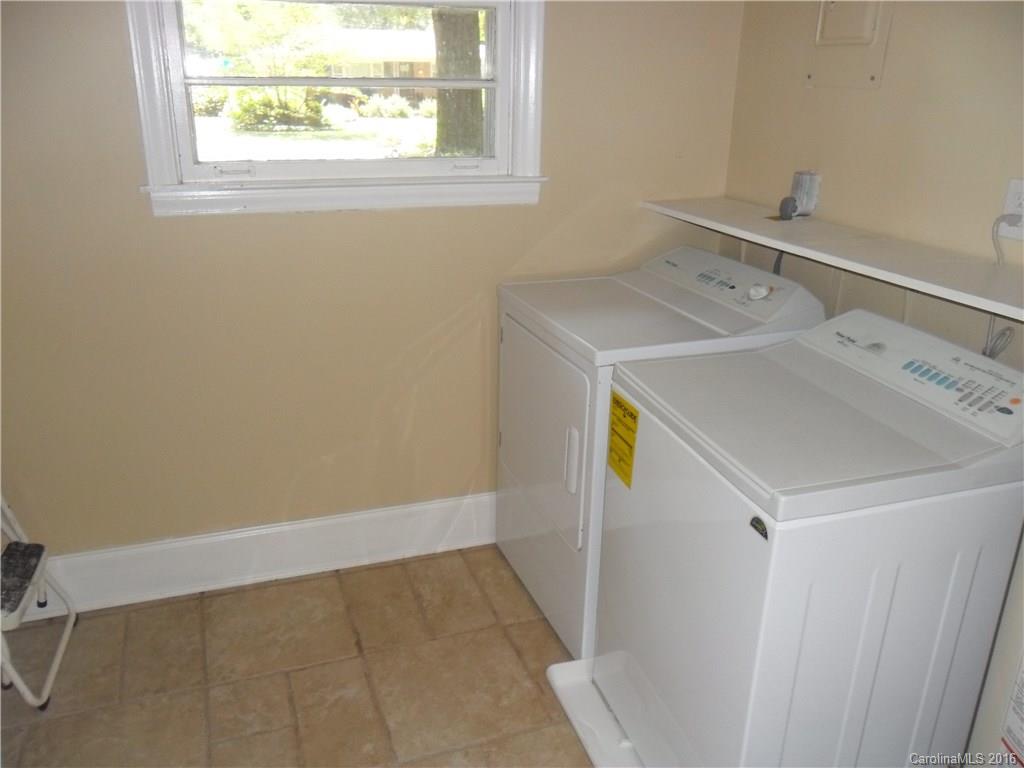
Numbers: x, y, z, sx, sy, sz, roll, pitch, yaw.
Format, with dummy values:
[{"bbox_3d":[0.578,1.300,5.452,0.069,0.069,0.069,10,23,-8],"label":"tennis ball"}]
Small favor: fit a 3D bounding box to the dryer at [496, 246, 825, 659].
[{"bbox_3d":[0.391,0.156,2.438,0.695,1.023,0.686,-7,22,-20],"label":"dryer"}]

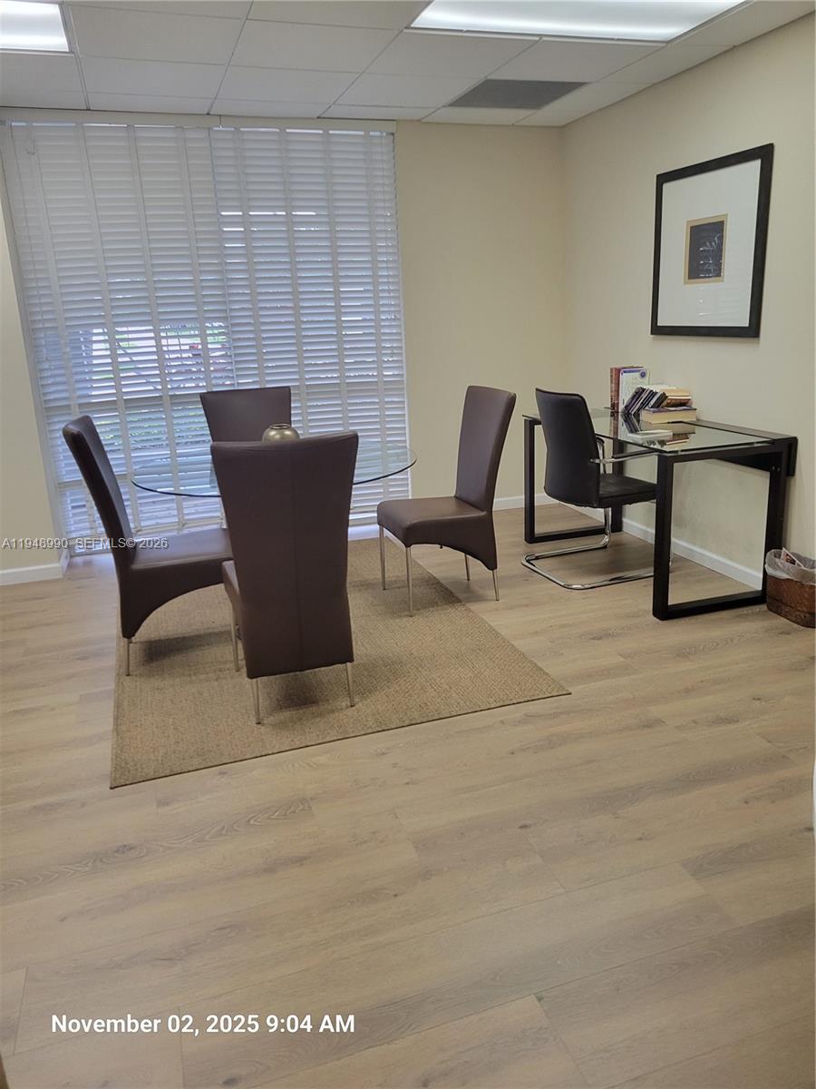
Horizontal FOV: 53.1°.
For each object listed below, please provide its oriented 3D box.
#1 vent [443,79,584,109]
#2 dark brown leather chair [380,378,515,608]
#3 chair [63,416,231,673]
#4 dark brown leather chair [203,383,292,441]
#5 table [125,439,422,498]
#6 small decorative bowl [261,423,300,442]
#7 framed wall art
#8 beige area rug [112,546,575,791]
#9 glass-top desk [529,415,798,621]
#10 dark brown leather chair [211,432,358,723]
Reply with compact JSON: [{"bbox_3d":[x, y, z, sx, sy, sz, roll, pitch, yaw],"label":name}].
[{"bbox_3d":[0.573,-2.402,4.354,0.586,0.025,0.586,-7,17,-17],"label":"vent"},{"bbox_3d":[0.172,-0.229,3.901,0.566,0.986,0.455,-7,17,-17],"label":"dark brown leather chair"},{"bbox_3d":[-1.014,-0.020,3.335,0.566,0.986,0.455,-7,17,-17],"label":"chair"},{"bbox_3d":[-0.740,-0.264,4.149,0.455,0.986,0.566,-7,17,-17],"label":"dark brown leather chair"},{"bbox_3d":[-0.554,0.001,3.668,1.227,0.727,1.227,-7,17,-17],"label":"table"},{"bbox_3d":[-0.544,-0.429,3.543,0.167,0.162,0.167,-2,16,1],"label":"small decorative bowl"},{"bbox_3d":[1.449,-1.428,3.975,0.030,0.804,0.842,-7,17,-17],"label":"framed wall art"},{"bbox_3d":[-0.509,0.342,3.771,1.576,0.012,2.323,-7,17,-17],"label":"beige area rug"},{"bbox_3d":[1.194,-0.240,4.234,0.667,0.747,1.424,-7,17,-17],"label":"glass-top desk"},{"bbox_3d":[-0.440,0.075,2.923,0.455,0.986,0.576,-7,17,-17],"label":"dark brown leather chair"}]

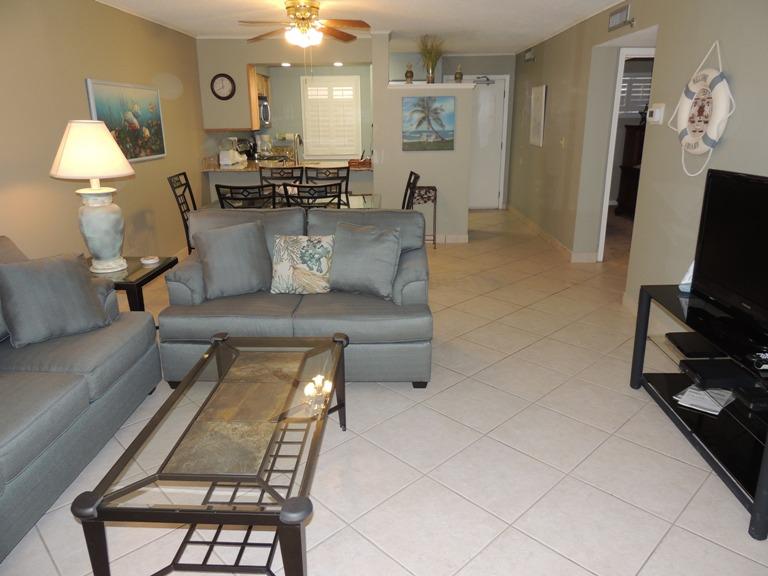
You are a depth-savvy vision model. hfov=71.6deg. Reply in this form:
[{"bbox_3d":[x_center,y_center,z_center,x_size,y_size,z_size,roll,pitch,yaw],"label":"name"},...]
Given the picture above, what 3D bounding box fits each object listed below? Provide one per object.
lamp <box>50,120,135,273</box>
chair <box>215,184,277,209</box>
[{"bbox_3d":[-1.747,-0.562,3.303,0.460,0.886,0.460,0,18,1],"label":"lamp"},{"bbox_3d":[-1.066,-0.395,4.561,0.470,1.020,0.560,0,18,1],"label":"chair"}]

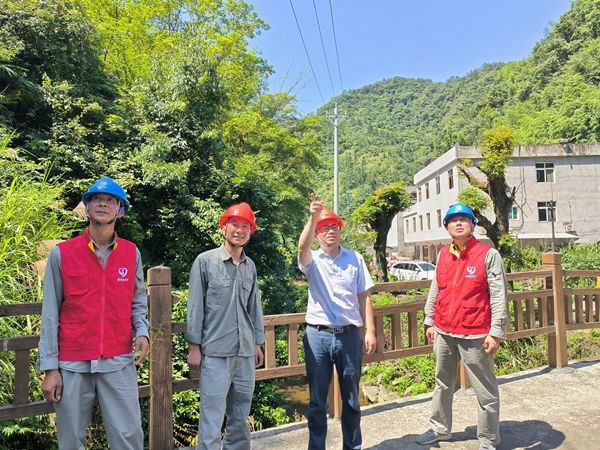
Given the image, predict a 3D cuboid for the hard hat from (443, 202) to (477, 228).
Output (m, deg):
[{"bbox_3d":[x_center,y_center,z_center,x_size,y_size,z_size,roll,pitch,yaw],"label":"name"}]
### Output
[{"bbox_3d":[1.145,-0.084,3.340,0.220,0.155,0.280,-3,-20,26],"label":"hard hat"}]

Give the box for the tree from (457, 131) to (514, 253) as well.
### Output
[{"bbox_3d":[6.811,-0.472,17.000,2.200,6.000,2.100,-1,-3,0],"label":"tree"}]

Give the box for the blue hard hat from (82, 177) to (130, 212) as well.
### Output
[{"bbox_3d":[-0.982,-0.169,2.400,0.220,0.155,0.280,3,-16,-9],"label":"blue hard hat"}]

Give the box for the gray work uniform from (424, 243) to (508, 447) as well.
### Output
[{"bbox_3d":[1.199,0.861,3.370,0.540,1.430,0.360,-3,-4,35],"label":"gray work uniform"}]

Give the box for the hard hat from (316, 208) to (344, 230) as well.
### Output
[{"bbox_3d":[0.210,-0.058,3.450,0.215,0.150,0.275,-4,-15,-11],"label":"hard hat"}]

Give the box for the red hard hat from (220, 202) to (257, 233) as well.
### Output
[{"bbox_3d":[-0.377,-0.058,2.900,0.220,0.155,0.280,8,-20,-17],"label":"red hard hat"}]

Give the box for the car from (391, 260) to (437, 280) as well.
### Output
[{"bbox_3d":[8.450,3.400,32.700,1.800,1.630,4.500,1,-3,-29],"label":"car"}]

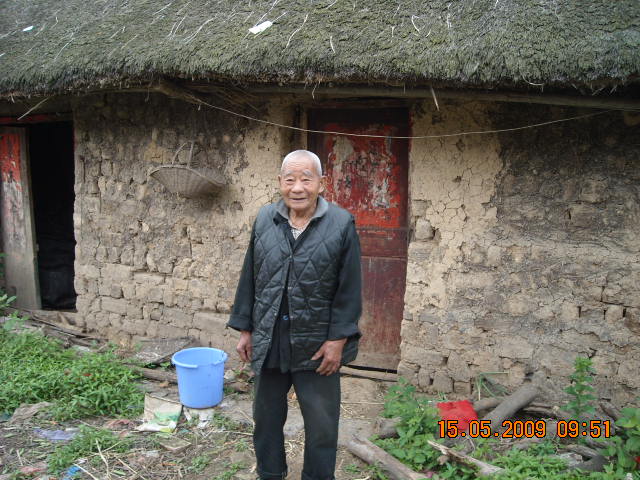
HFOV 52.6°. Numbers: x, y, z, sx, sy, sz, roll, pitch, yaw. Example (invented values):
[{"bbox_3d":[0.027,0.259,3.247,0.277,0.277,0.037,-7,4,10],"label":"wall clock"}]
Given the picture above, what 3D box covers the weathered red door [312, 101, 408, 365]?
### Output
[{"bbox_3d":[0.248,0.018,4.232,0.661,1.714,0.050,3,11,16],"label":"weathered red door"}]

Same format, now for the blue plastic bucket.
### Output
[{"bbox_3d":[-0.689,0.802,3.743,0.323,0.260,0.316,0,10,0],"label":"blue plastic bucket"}]

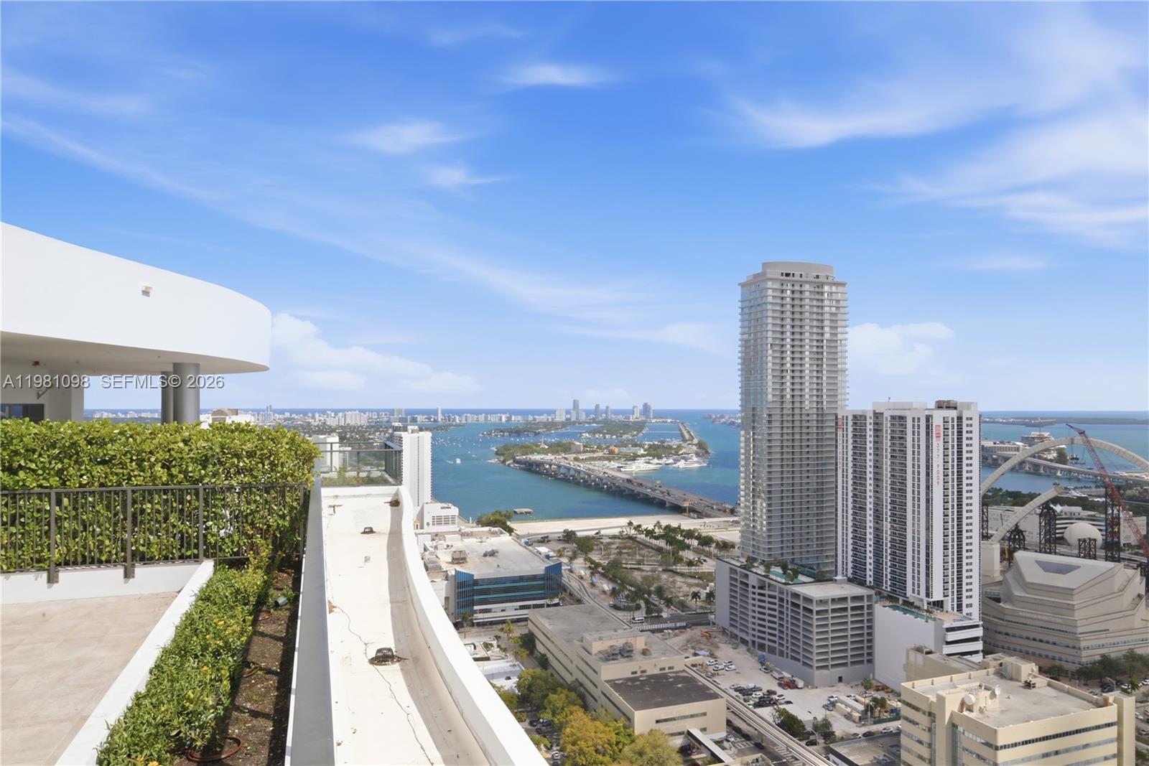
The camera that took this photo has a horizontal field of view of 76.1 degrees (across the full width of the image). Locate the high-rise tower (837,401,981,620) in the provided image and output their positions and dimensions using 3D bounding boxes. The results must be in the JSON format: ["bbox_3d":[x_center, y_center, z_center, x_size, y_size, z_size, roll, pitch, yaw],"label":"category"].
[{"bbox_3d":[149.570,53.810,331.750,25.500,90.500,58.500,1,-2,-19],"label":"high-rise tower"}]

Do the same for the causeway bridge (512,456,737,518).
[{"bbox_3d":[47.800,148.610,1150.550,63.000,22.000,745.000,1,-2,-19],"label":"causeway bridge"}]

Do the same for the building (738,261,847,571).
[{"bbox_3d":[121.290,16.970,408.340,53.500,162.000,25.500,1,-2,-19],"label":"building"}]

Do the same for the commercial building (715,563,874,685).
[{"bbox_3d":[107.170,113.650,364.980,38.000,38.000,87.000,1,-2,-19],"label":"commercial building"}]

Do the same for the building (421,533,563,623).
[{"bbox_3d":[-54.830,122.490,470.230,65.000,27.000,120.000,1,-2,-19],"label":"building"}]

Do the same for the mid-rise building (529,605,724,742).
[{"bbox_3d":[15.880,119.860,324.480,36.000,23.000,134.000,1,-2,-19],"label":"mid-rise building"}]

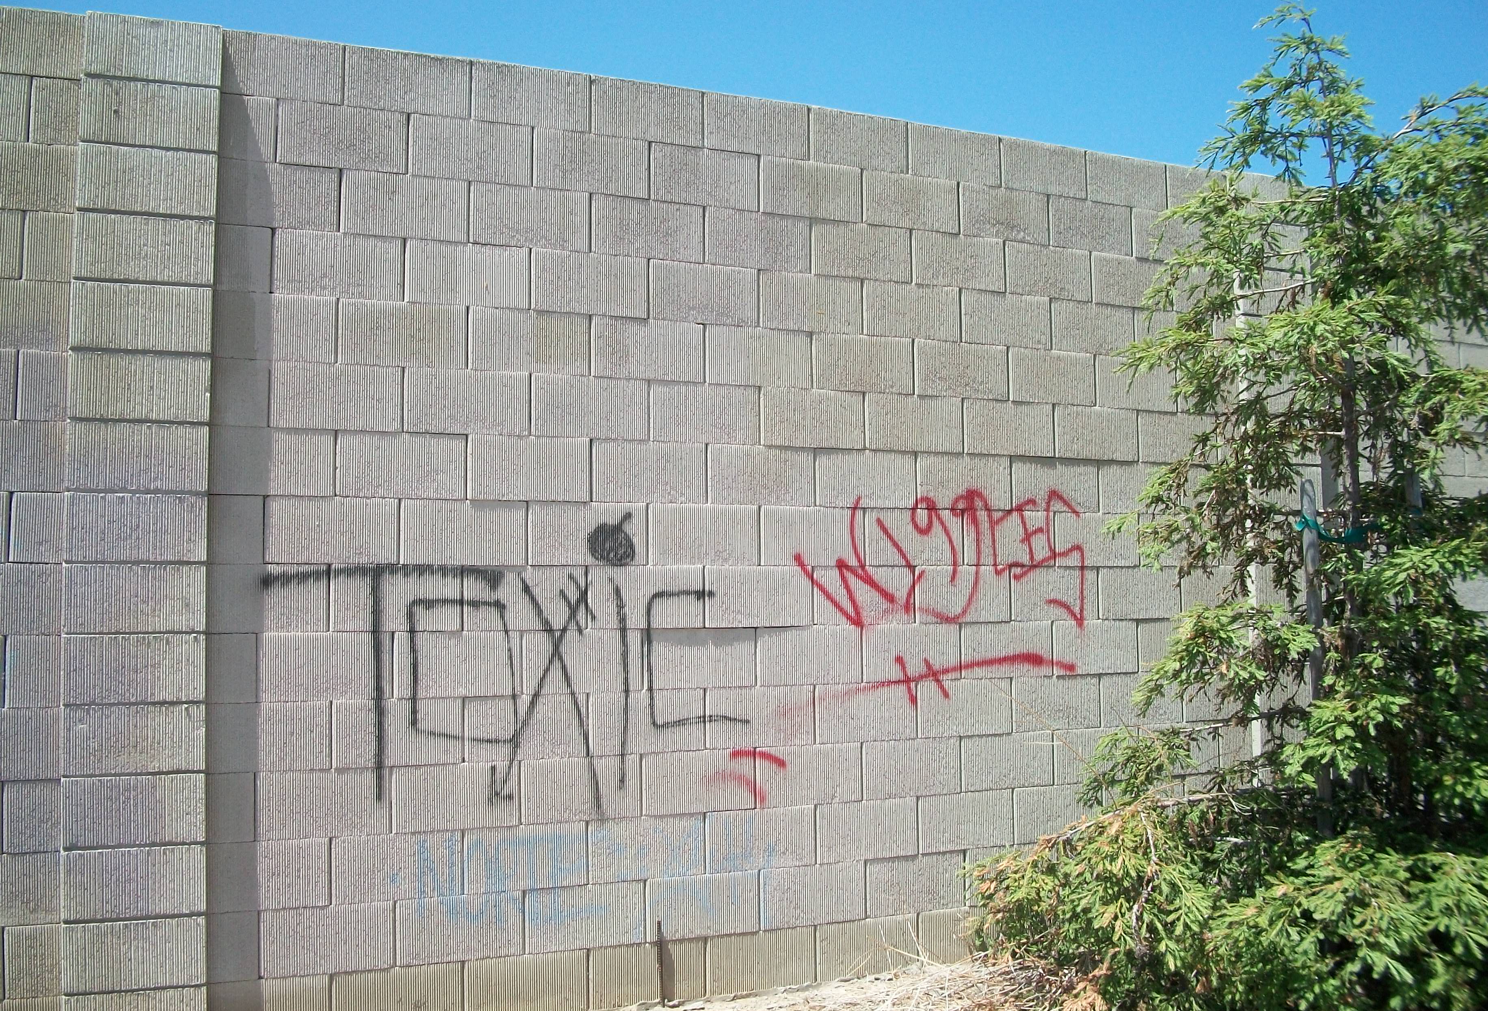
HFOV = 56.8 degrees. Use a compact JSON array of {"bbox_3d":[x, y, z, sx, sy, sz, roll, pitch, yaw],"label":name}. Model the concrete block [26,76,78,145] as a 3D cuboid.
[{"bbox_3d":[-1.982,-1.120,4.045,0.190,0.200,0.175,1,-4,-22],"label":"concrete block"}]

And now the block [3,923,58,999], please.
[{"bbox_3d":[-1.971,1.247,3.834,0.170,0.195,0.175,1,-3,-24],"label":"block"}]

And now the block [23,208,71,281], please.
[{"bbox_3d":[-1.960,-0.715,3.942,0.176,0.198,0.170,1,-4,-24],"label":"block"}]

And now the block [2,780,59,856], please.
[{"bbox_3d":[-1.956,0.854,3.844,0.180,0.198,0.170,1,-4,-24],"label":"block"}]

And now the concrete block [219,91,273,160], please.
[{"bbox_3d":[-1.530,-1.125,4.194,0.200,0.197,0.180,1,-4,-22],"label":"concrete block"}]

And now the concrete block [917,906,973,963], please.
[{"bbox_3d":[0.765,1.530,4.987,0.398,0.198,0.170,1,-4,-24],"label":"concrete block"}]

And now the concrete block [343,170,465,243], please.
[{"bbox_3d":[-1.097,-0.932,4.404,0.397,0.196,0.180,1,-4,-23],"label":"concrete block"}]

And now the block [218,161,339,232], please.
[{"bbox_3d":[-1.453,-0.933,4.253,0.385,0.196,0.180,1,-4,-23],"label":"block"}]

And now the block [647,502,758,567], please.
[{"bbox_3d":[-0.172,0.105,4.709,0.398,0.200,0.175,1,-4,-22],"label":"block"}]

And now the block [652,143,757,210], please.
[{"bbox_3d":[-0.165,-1.117,4.769,0.397,0.197,0.170,1,-4,-23],"label":"block"}]

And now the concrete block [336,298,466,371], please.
[{"bbox_3d":[-1.093,-0.527,4.349,0.400,0.197,0.170,1,-4,-23],"label":"concrete block"}]

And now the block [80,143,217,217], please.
[{"bbox_3d":[-1.758,-0.932,4.055,0.385,0.197,0.200,1,-4,-23],"label":"block"}]

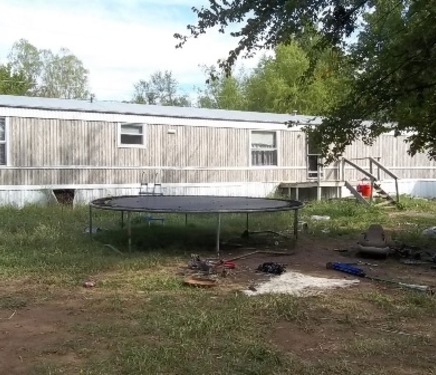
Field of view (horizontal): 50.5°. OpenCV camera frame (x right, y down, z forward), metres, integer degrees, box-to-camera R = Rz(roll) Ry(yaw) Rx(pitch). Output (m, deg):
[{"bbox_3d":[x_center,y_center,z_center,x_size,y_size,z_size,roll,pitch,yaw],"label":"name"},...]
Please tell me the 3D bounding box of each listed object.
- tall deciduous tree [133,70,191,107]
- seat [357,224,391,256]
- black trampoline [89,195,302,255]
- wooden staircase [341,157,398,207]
[{"bbox_3d":[-5.500,-5.920,45.000,5.700,11.000,5.500,0,2,0],"label":"tall deciduous tree"},{"bbox_3d":[2.640,0.871,7.750,0.550,0.480,0.620,1,3,21],"label":"seat"},{"bbox_3d":[-0.404,0.656,9.500,4.270,0.790,4.270,0,2,0],"label":"black trampoline"},{"bbox_3d":[5.660,-0.209,17.250,1.400,1.850,1.500,-1,3,-28],"label":"wooden staircase"}]

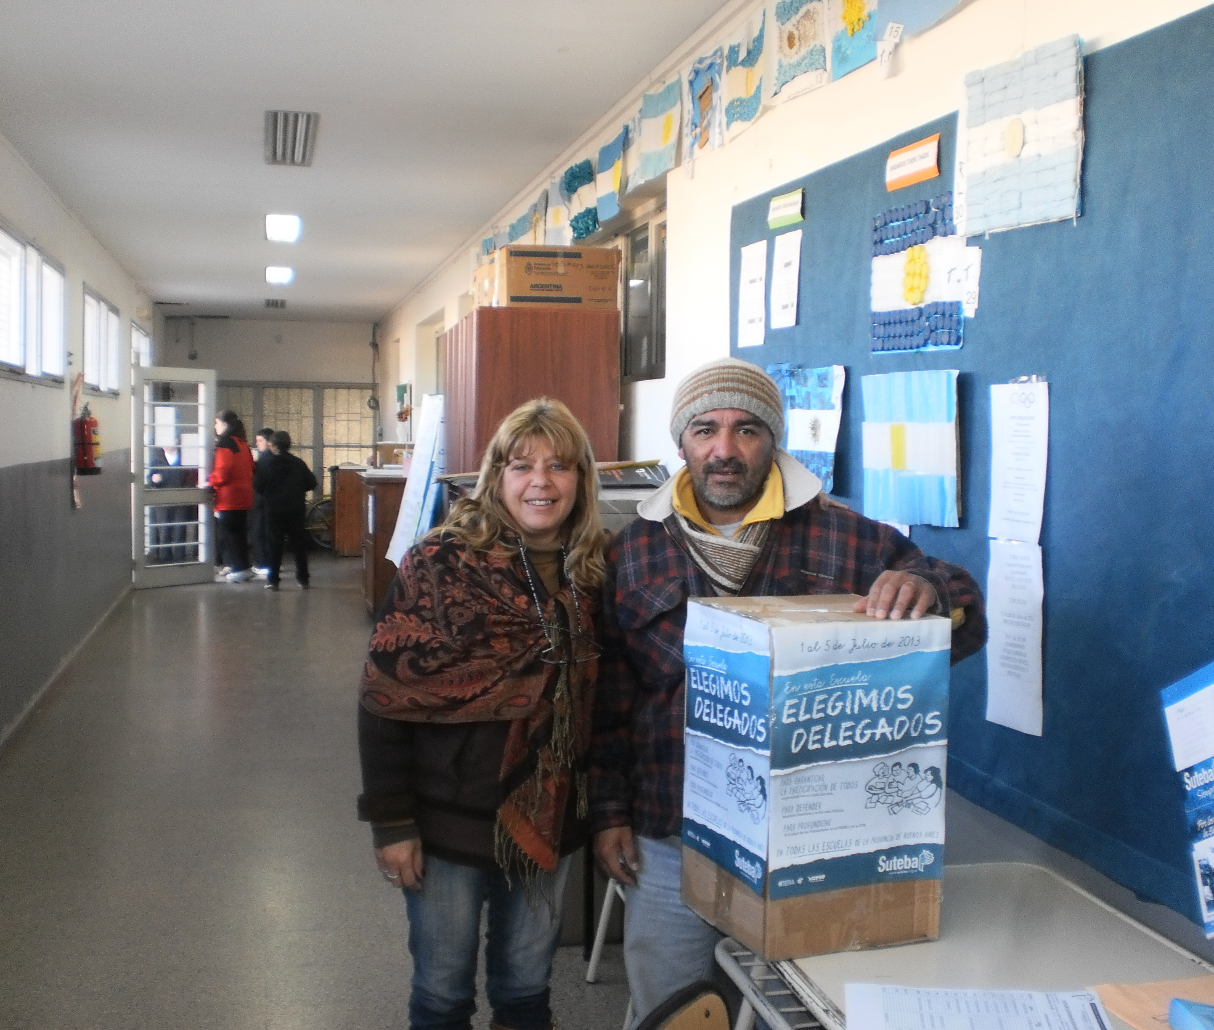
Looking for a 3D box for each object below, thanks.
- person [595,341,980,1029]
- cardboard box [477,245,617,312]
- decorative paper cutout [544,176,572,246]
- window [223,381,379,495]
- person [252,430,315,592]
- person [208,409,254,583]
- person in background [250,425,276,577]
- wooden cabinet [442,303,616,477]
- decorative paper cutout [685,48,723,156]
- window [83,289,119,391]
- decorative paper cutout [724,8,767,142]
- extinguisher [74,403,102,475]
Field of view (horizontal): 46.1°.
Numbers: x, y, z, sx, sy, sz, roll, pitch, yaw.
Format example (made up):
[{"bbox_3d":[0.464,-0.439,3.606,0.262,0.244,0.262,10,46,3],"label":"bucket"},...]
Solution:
[{"bbox_3d":[0.285,0.555,2.415,0.630,1.637,0.500,1,4,7],"label":"person"},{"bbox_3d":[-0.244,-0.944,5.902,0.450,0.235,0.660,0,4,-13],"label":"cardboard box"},{"bbox_3d":[-0.242,-1.474,6.995,0.050,0.353,0.510,0,4,-13],"label":"decorative paper cutout"},{"bbox_3d":[-4.095,-0.994,18.736,2.186,1.525,0.100,0,4,-13],"label":"window"},{"bbox_3d":[-2.917,-0.048,12.878,0.360,1.420,0.520,3,4,38],"label":"person"},{"bbox_3d":[-3.576,-0.193,13.619,0.450,1.604,0.480,1,3,-1],"label":"person"},{"bbox_3d":[-3.368,-0.133,14.077,0.340,1.456,0.440,-1,4,-25],"label":"person in background"},{"bbox_3d":[-0.373,0.141,6.252,0.565,1.967,1.300,0,4,-13],"label":"wooden cabinet"},{"bbox_3d":[0.323,-1.357,4.699,0.030,0.295,0.400,0,4,-13],"label":"decorative paper cutout"},{"bbox_3d":[-3.827,-1.264,10.767,0.090,0.745,2.372,0,4,-13],"label":"window"},{"bbox_3d":[0.412,-1.312,4.256,0.040,0.323,0.372,0,4,-13],"label":"decorative paper cutout"},{"bbox_3d":[-3.383,-0.493,9.314,0.170,0.480,0.170,0,4,-13],"label":"extinguisher"}]

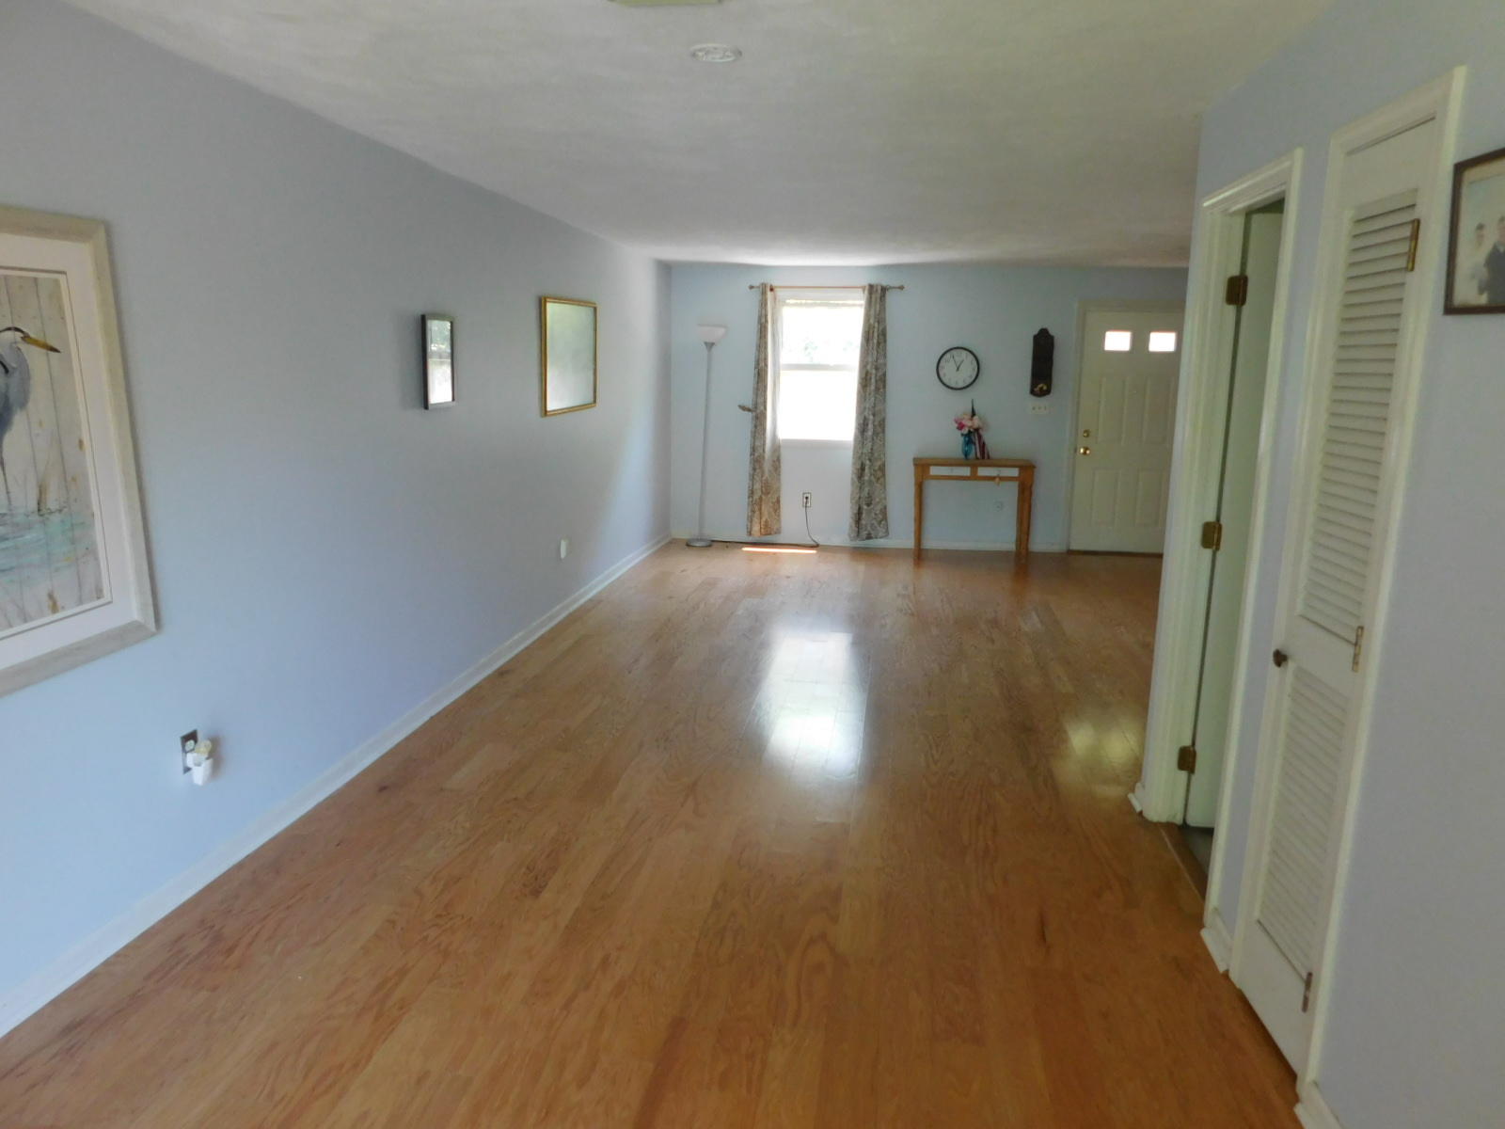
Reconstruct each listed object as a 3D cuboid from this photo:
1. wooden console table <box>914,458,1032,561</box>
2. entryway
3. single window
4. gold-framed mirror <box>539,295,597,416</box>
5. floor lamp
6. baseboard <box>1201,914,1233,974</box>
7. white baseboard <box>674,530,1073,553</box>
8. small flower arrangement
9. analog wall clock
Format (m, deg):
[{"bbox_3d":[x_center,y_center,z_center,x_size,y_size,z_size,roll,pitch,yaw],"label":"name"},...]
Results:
[{"bbox_3d":[1.899,-0.479,8.628,1.000,0.820,0.360,2,11,6],"label":"wooden console table"},{"bbox_3d":[3.255,-1.129,8.562,1.030,2.130,0.120,2,11,6],"label":"entryway"},{"bbox_3d":[0.599,-1.733,8.776,0.820,1.290,0.090,2,11,6],"label":"single window"},{"bbox_3d":[-1.127,-1.304,6.287,0.030,0.675,1.010,3,12,8],"label":"gold-framed mirror"},{"bbox_3d":[-0.406,-1.108,8.846,0.270,1.880,0.270,4,12,6],"label":"floor lamp"},{"bbox_3d":[1.315,1.055,2.822,0.030,0.090,0.185,3,12,8],"label":"baseboard"},{"bbox_3d":[0.993,-0.202,9.003,3.540,0.094,0.025,2,11,6],"label":"white baseboard"},{"bbox_3d":[1.869,-1.133,8.554,0.290,0.490,0.220,2,11,6],"label":"small flower arrangement"},{"bbox_3d":[1.772,-1.685,8.601,0.370,0.370,0.040,2,11,6],"label":"analog wall clock"}]

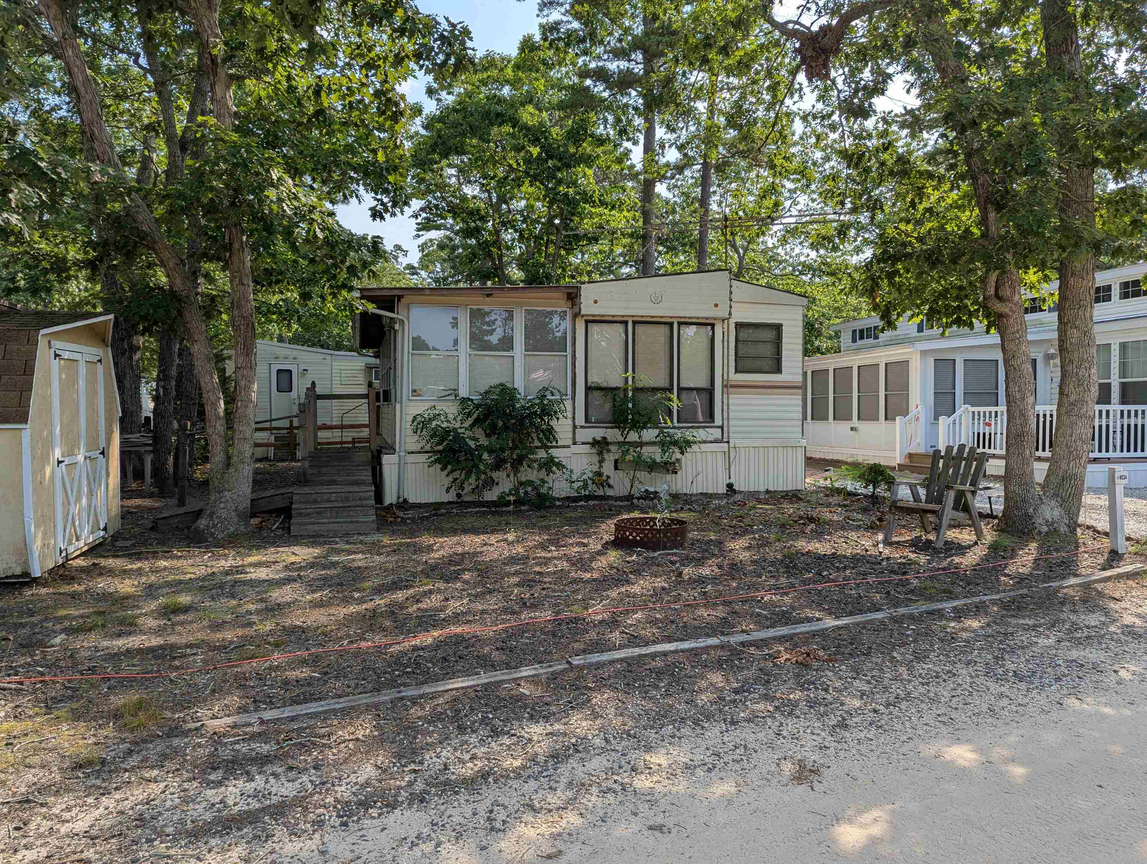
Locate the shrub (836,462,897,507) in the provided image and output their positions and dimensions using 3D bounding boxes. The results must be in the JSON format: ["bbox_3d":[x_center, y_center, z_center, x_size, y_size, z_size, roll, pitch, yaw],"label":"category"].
[{"bbox_3d":[4.180,0.719,11.333,0.820,0.630,0.750,0,2,0],"label":"shrub"}]

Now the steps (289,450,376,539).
[{"bbox_3d":[-3.041,0.712,10.250,0.920,0.730,3.000,-1,2,-15],"label":"steps"}]

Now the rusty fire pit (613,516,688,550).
[{"bbox_3d":[0.800,1.045,8.202,0.760,0.210,0.760,0,2,0],"label":"rusty fire pit"}]

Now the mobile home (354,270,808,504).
[{"bbox_3d":[-0.942,-0.979,17.454,7.150,3.600,10.500,-1,2,-15],"label":"mobile home"}]

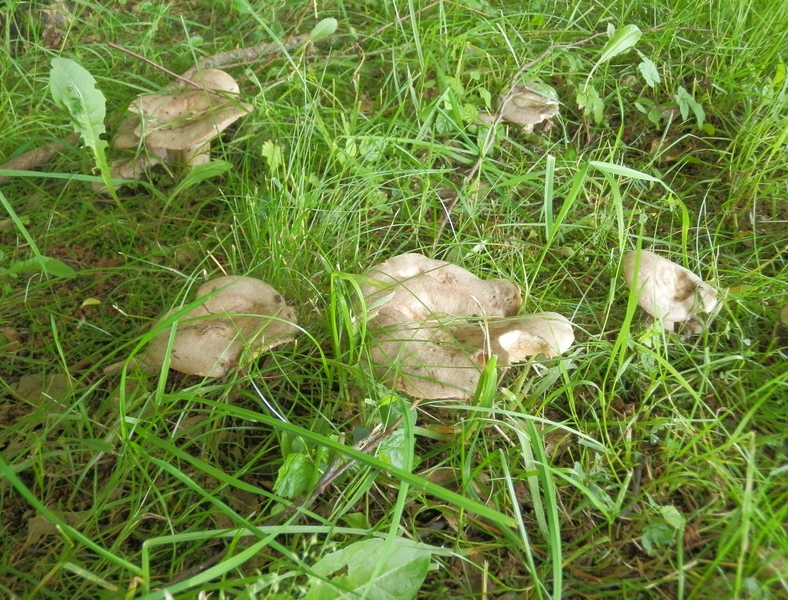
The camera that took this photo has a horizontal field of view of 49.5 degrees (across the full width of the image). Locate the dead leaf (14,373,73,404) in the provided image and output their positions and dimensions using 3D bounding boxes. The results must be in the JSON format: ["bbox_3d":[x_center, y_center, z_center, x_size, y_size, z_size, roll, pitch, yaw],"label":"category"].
[{"bbox_3d":[-0.276,0.070,0.674,0.047,0.011,0.038,0,38,0],"label":"dead leaf"}]

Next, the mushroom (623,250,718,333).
[{"bbox_3d":[0.234,-0.008,0.725,0.080,0.050,0.068,0,38,0],"label":"mushroom"}]

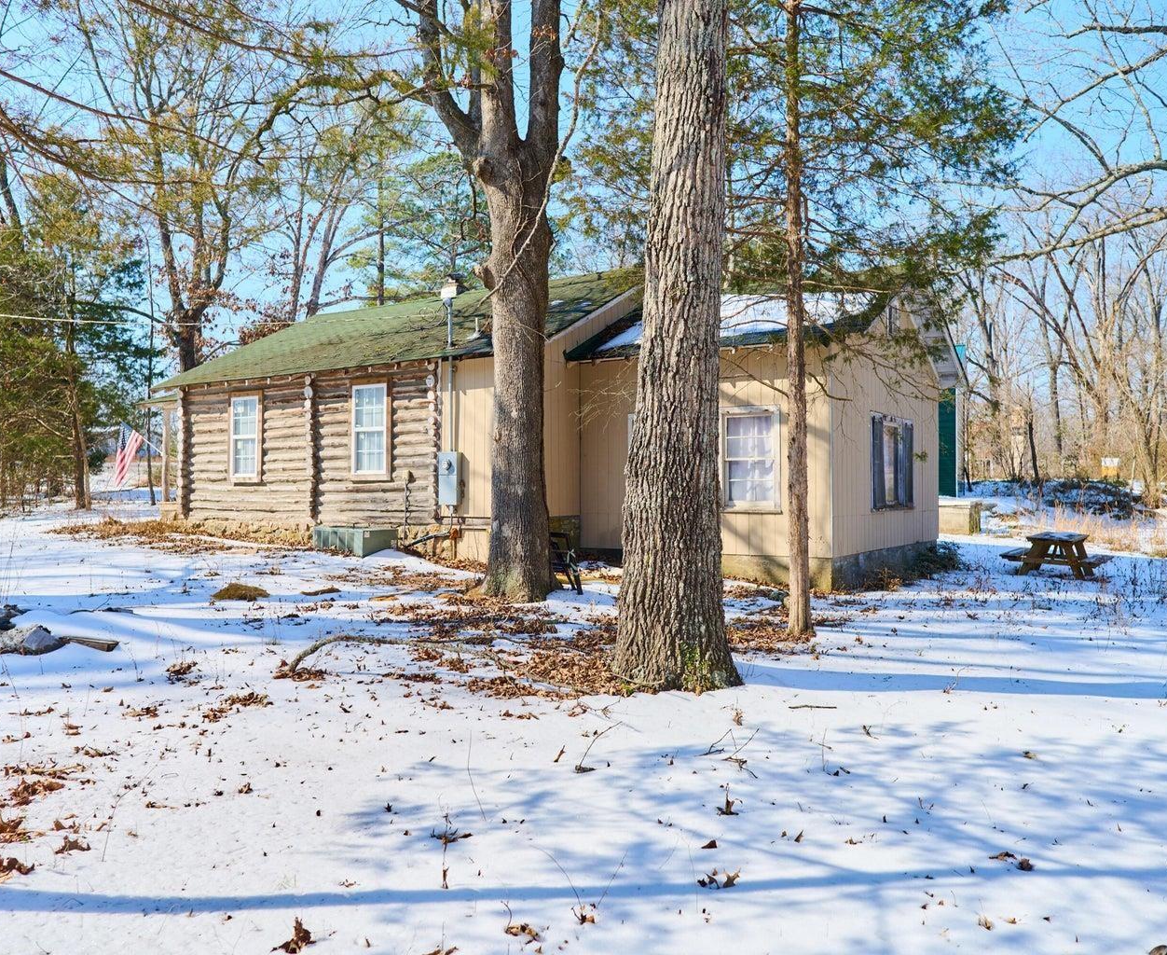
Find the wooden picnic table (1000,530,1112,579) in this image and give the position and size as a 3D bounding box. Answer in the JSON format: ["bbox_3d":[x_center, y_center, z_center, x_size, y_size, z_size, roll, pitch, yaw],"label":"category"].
[{"bbox_3d":[8.639,1.449,17.340,1.570,0.740,1.760,-1,-1,36],"label":"wooden picnic table"}]

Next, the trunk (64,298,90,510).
[{"bbox_3d":[-13.760,-2.011,26.000,0.500,5.800,0.450,-4,0,0],"label":"trunk"}]

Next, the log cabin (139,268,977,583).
[{"bbox_3d":[-0.760,-1.261,19.889,15.400,5.820,8.890,-1,-1,34],"label":"log cabin"}]

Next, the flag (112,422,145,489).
[{"bbox_3d":[-10.305,-0.468,21.600,0.850,1.520,0.220,0,-1,30],"label":"flag"}]

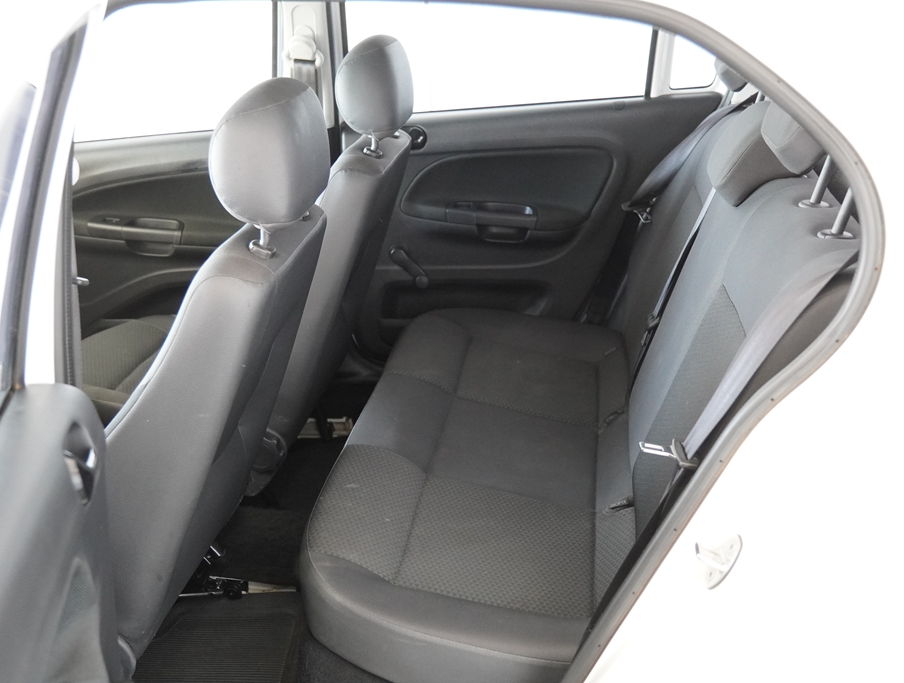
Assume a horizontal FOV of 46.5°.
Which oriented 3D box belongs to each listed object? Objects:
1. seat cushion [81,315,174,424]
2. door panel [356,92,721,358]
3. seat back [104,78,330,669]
[{"bbox_3d":[-0.641,0.114,2.550,0.560,0.215,0.500,1,22,9],"label":"seat cushion"},{"bbox_3d":[0.177,-0.253,2.649,0.910,0.690,0.130,1,22,9],"label":"door panel"},{"bbox_3d":[-0.403,0.009,1.694,0.245,0.895,0.500,21,24,0],"label":"seat back"}]

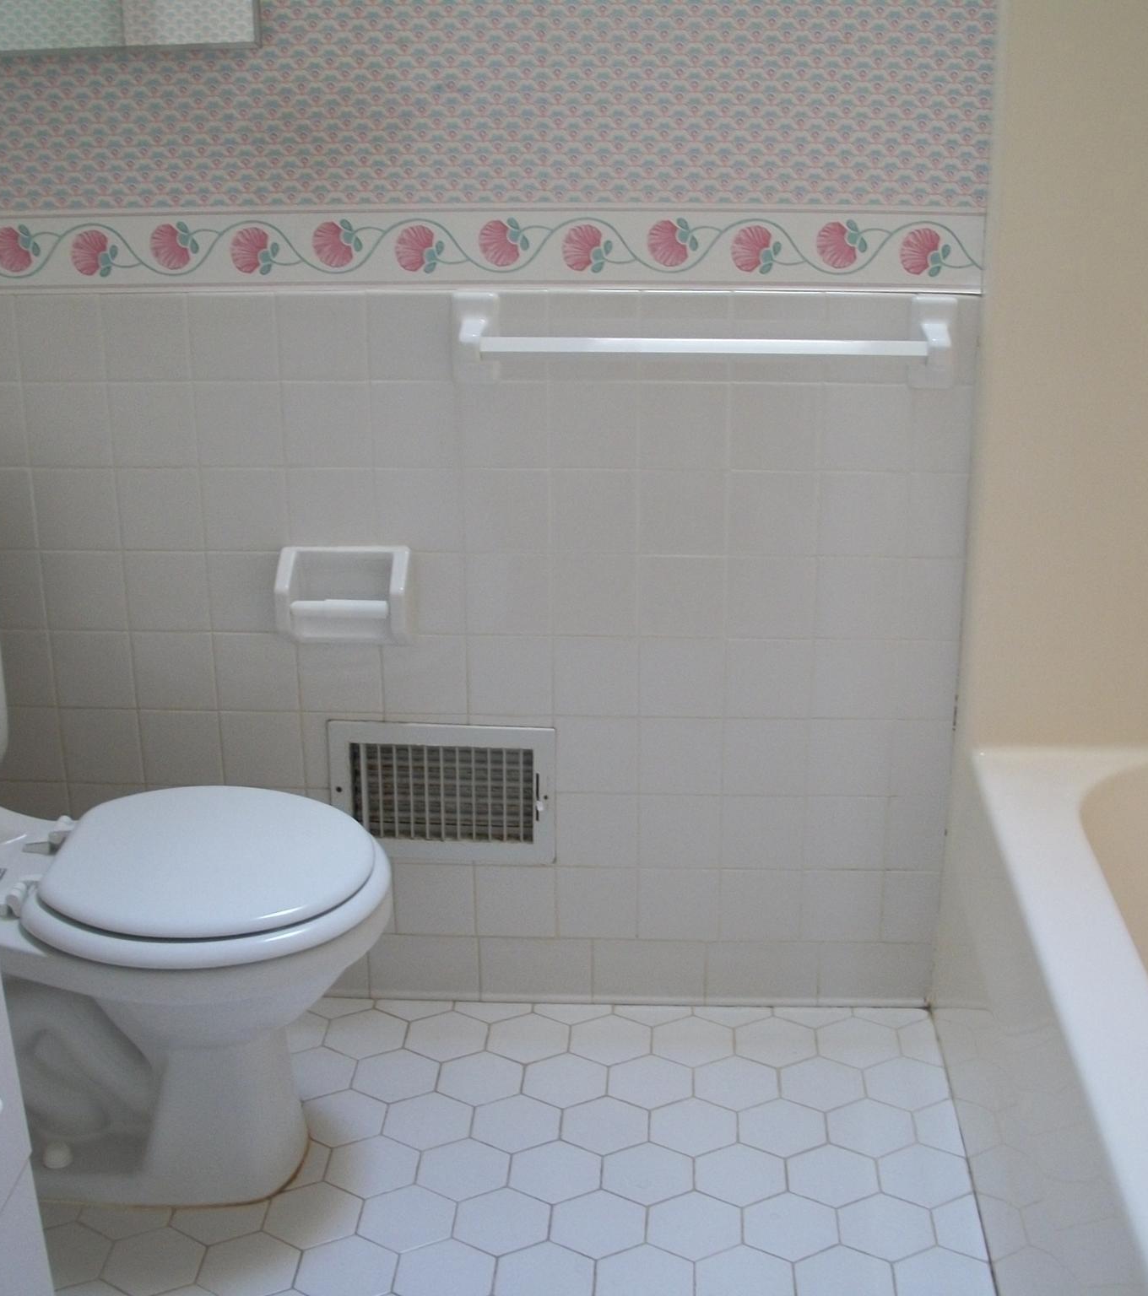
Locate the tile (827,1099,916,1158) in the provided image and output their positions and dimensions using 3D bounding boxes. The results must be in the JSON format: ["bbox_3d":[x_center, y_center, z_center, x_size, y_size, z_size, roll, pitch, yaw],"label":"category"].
[{"bbox_3d":[0.364,0.593,2.135,0.107,0.009,0.123,0,20,3],"label":"tile"}]

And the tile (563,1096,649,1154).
[{"bbox_3d":[0.038,0.589,2.143,0.108,0.009,0.125,0,21,3],"label":"tile"}]

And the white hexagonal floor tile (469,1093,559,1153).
[{"bbox_3d":[-0.070,0.590,2.159,0.107,0.009,0.123,0,20,3],"label":"white hexagonal floor tile"}]

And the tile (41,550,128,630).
[{"bbox_3d":[-0.624,-0.076,2.237,0.108,0.108,0.009,1,20,3],"label":"tile"}]

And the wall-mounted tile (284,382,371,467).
[{"bbox_3d":[-0.303,-0.275,2.163,0.108,0.107,0.009,1,20,4],"label":"wall-mounted tile"}]

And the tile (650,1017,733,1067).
[{"bbox_3d":[0.155,0.523,2.307,0.105,0.009,0.121,1,20,4],"label":"tile"}]

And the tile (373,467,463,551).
[{"bbox_3d":[-0.193,-0.173,2.178,0.108,0.108,0.009,1,20,3],"label":"tile"}]

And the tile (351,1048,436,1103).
[{"bbox_3d":[-0.226,0.553,2.240,0.105,0.009,0.121,1,20,4],"label":"tile"}]

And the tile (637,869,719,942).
[{"bbox_3d":[0.140,0.343,2.344,0.108,0.108,0.009,1,21,3],"label":"tile"}]

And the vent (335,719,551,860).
[{"bbox_3d":[-0.174,0.192,2.297,0.297,0.198,0.020,2,20,3],"label":"vent"}]

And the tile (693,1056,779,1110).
[{"bbox_3d":[0.206,0.557,2.223,0.108,0.009,0.125,0,21,3],"label":"tile"}]

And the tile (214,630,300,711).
[{"bbox_3d":[-0.408,0.032,2.281,0.108,0.107,0.009,1,20,4],"label":"tile"}]

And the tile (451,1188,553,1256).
[{"bbox_3d":[-0.079,0.650,1.969,0.105,0.009,0.121,1,20,4],"label":"tile"}]

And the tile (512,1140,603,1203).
[{"bbox_3d":[-0.020,0.619,2.052,0.108,0.010,0.125,1,20,4],"label":"tile"}]

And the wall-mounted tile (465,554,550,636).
[{"bbox_3d":[-0.082,-0.068,2.212,0.108,0.108,0.009,1,20,3],"label":"wall-mounted tile"}]

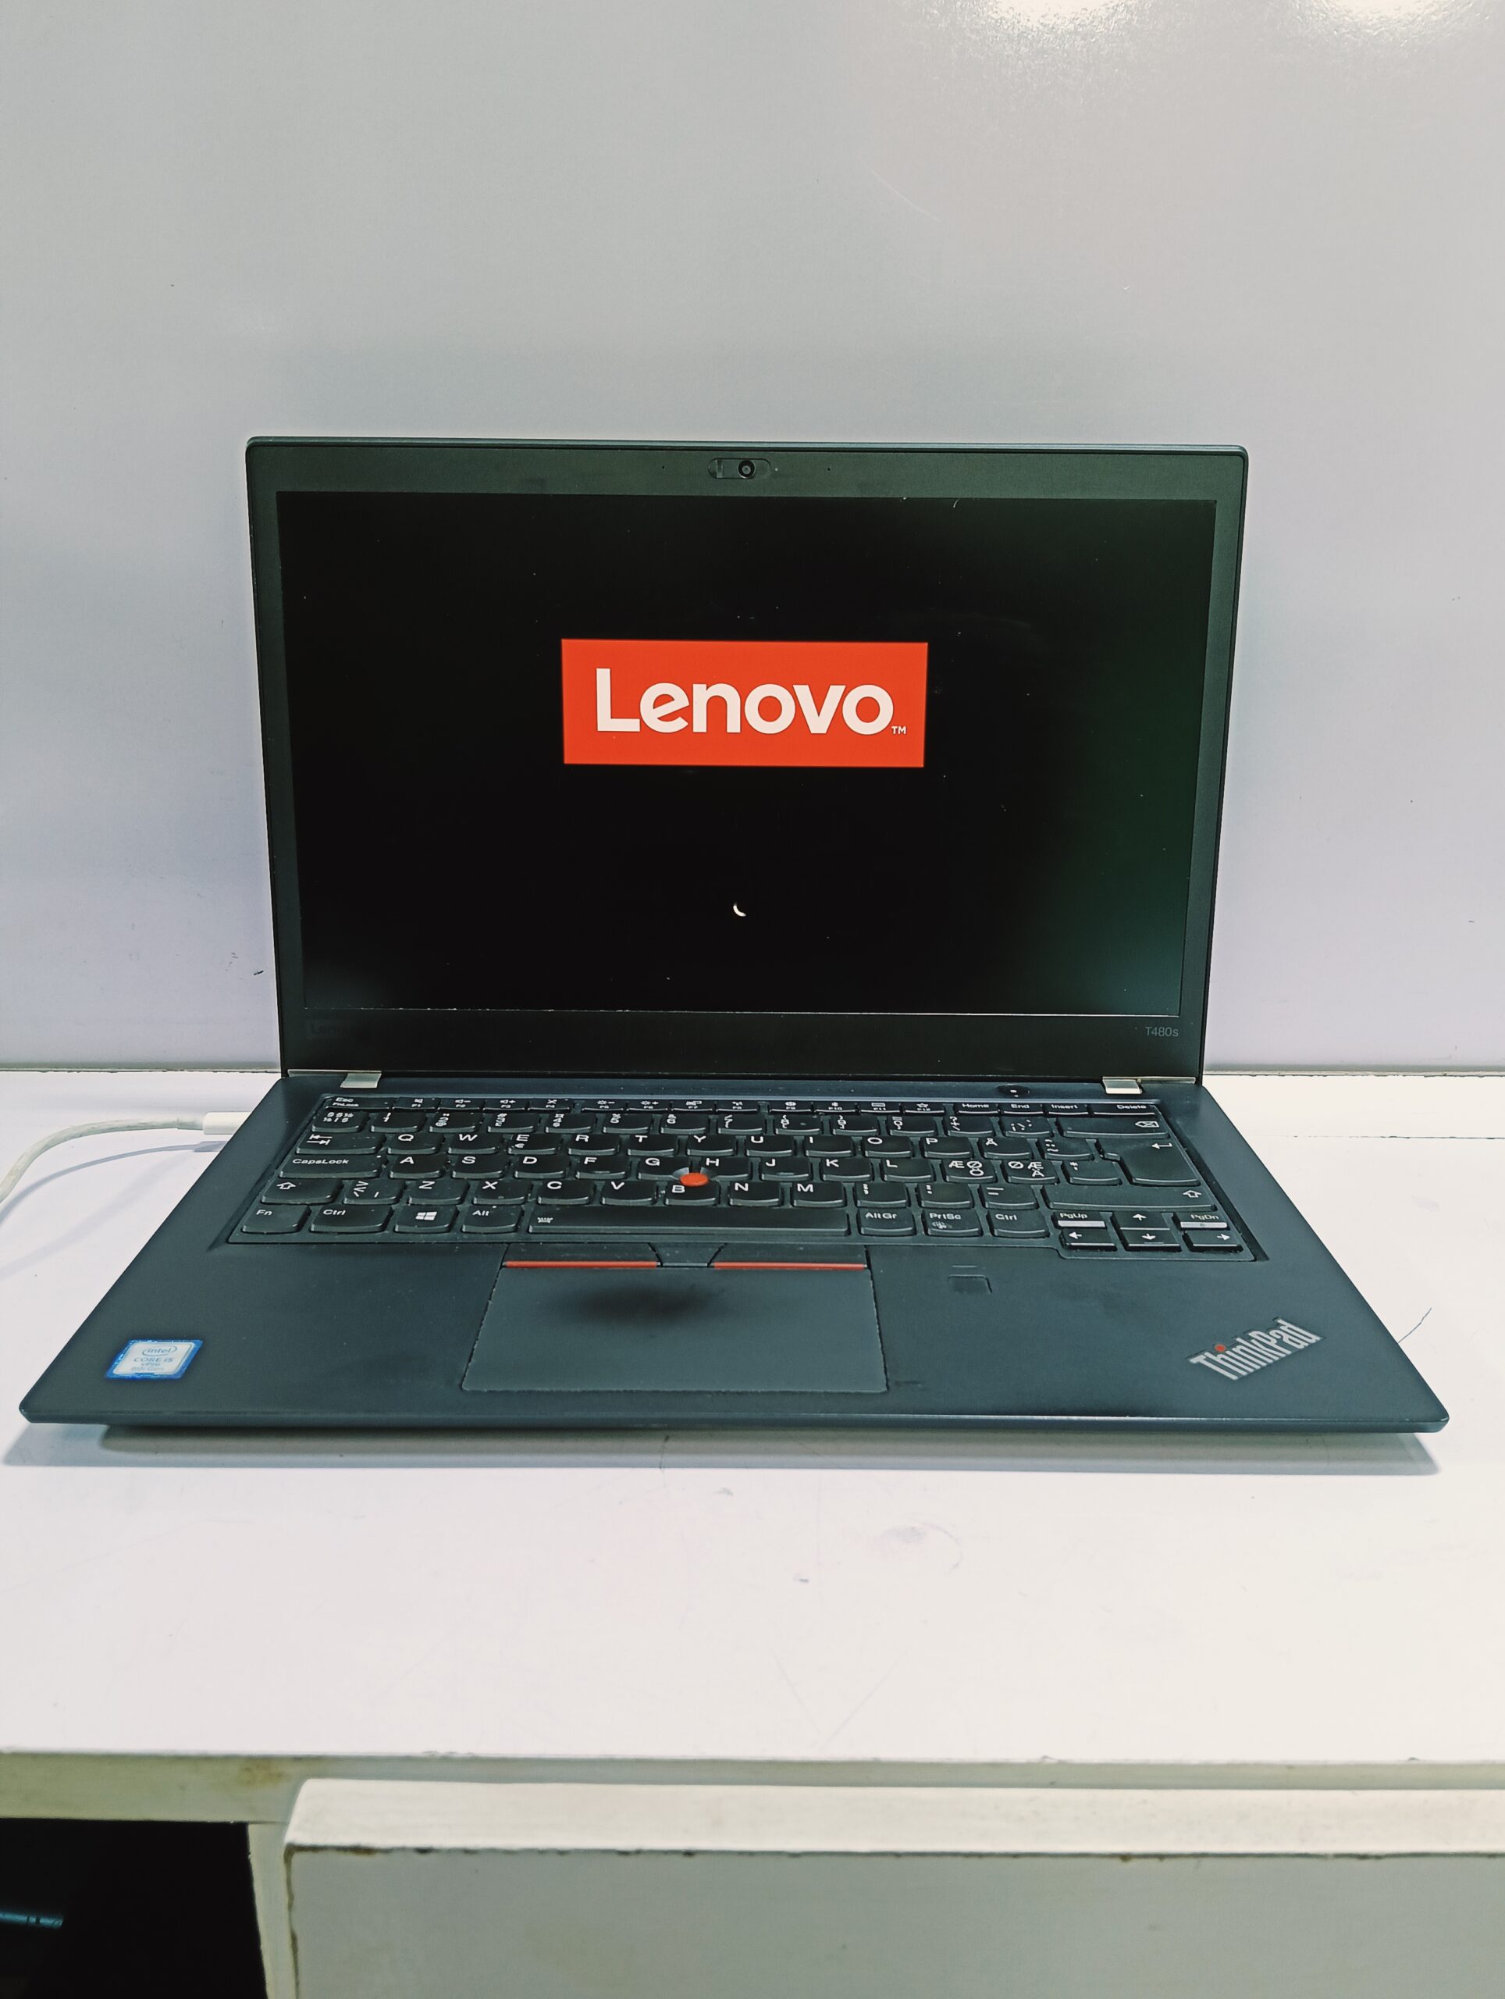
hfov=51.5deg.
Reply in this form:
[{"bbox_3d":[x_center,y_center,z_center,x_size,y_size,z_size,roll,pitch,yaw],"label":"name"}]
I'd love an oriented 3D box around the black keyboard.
[{"bbox_3d":[-0.004,0.054,0.492,0.288,0.005,0.119,1,18,0],"label":"black keyboard"}]

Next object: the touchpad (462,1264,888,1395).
[{"bbox_3d":[-0.018,0.084,0.398,0.100,0.003,0.061,1,18,0],"label":"touchpad"}]

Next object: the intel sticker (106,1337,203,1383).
[{"bbox_3d":[-0.145,0.087,0.380,0.018,0.001,0.017,1,18,0],"label":"intel sticker"}]

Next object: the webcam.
[{"bbox_3d":[-0.004,-0.175,0.515,0.021,0.007,0.004,1,12,0],"label":"webcam"}]

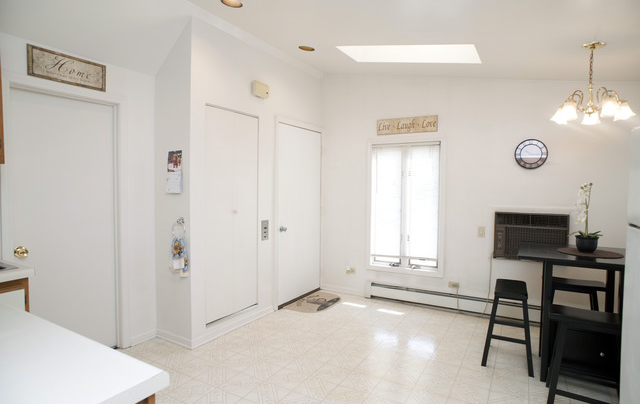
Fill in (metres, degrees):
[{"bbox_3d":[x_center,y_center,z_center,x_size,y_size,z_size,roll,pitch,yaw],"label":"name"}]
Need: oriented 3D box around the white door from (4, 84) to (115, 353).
[{"bbox_3d":[-1.866,0.224,2.645,0.060,2.000,0.700,2,2,30],"label":"white door"}]

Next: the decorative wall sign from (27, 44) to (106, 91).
[{"bbox_3d":[-1.780,-0.943,2.540,0.025,0.201,0.501,2,3,30],"label":"decorative wall sign"}]

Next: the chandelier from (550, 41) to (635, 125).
[{"bbox_3d":[1.889,-0.832,2.481,0.490,0.550,0.490,2,3,30],"label":"chandelier"}]

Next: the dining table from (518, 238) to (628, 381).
[{"bbox_3d":[1.871,0.810,2.565,0.765,0.893,0.765,2,3,30],"label":"dining table"}]

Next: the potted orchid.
[{"bbox_3d":[2.081,0.116,2.778,0.230,0.540,0.190,2,2,30],"label":"potted orchid"}]

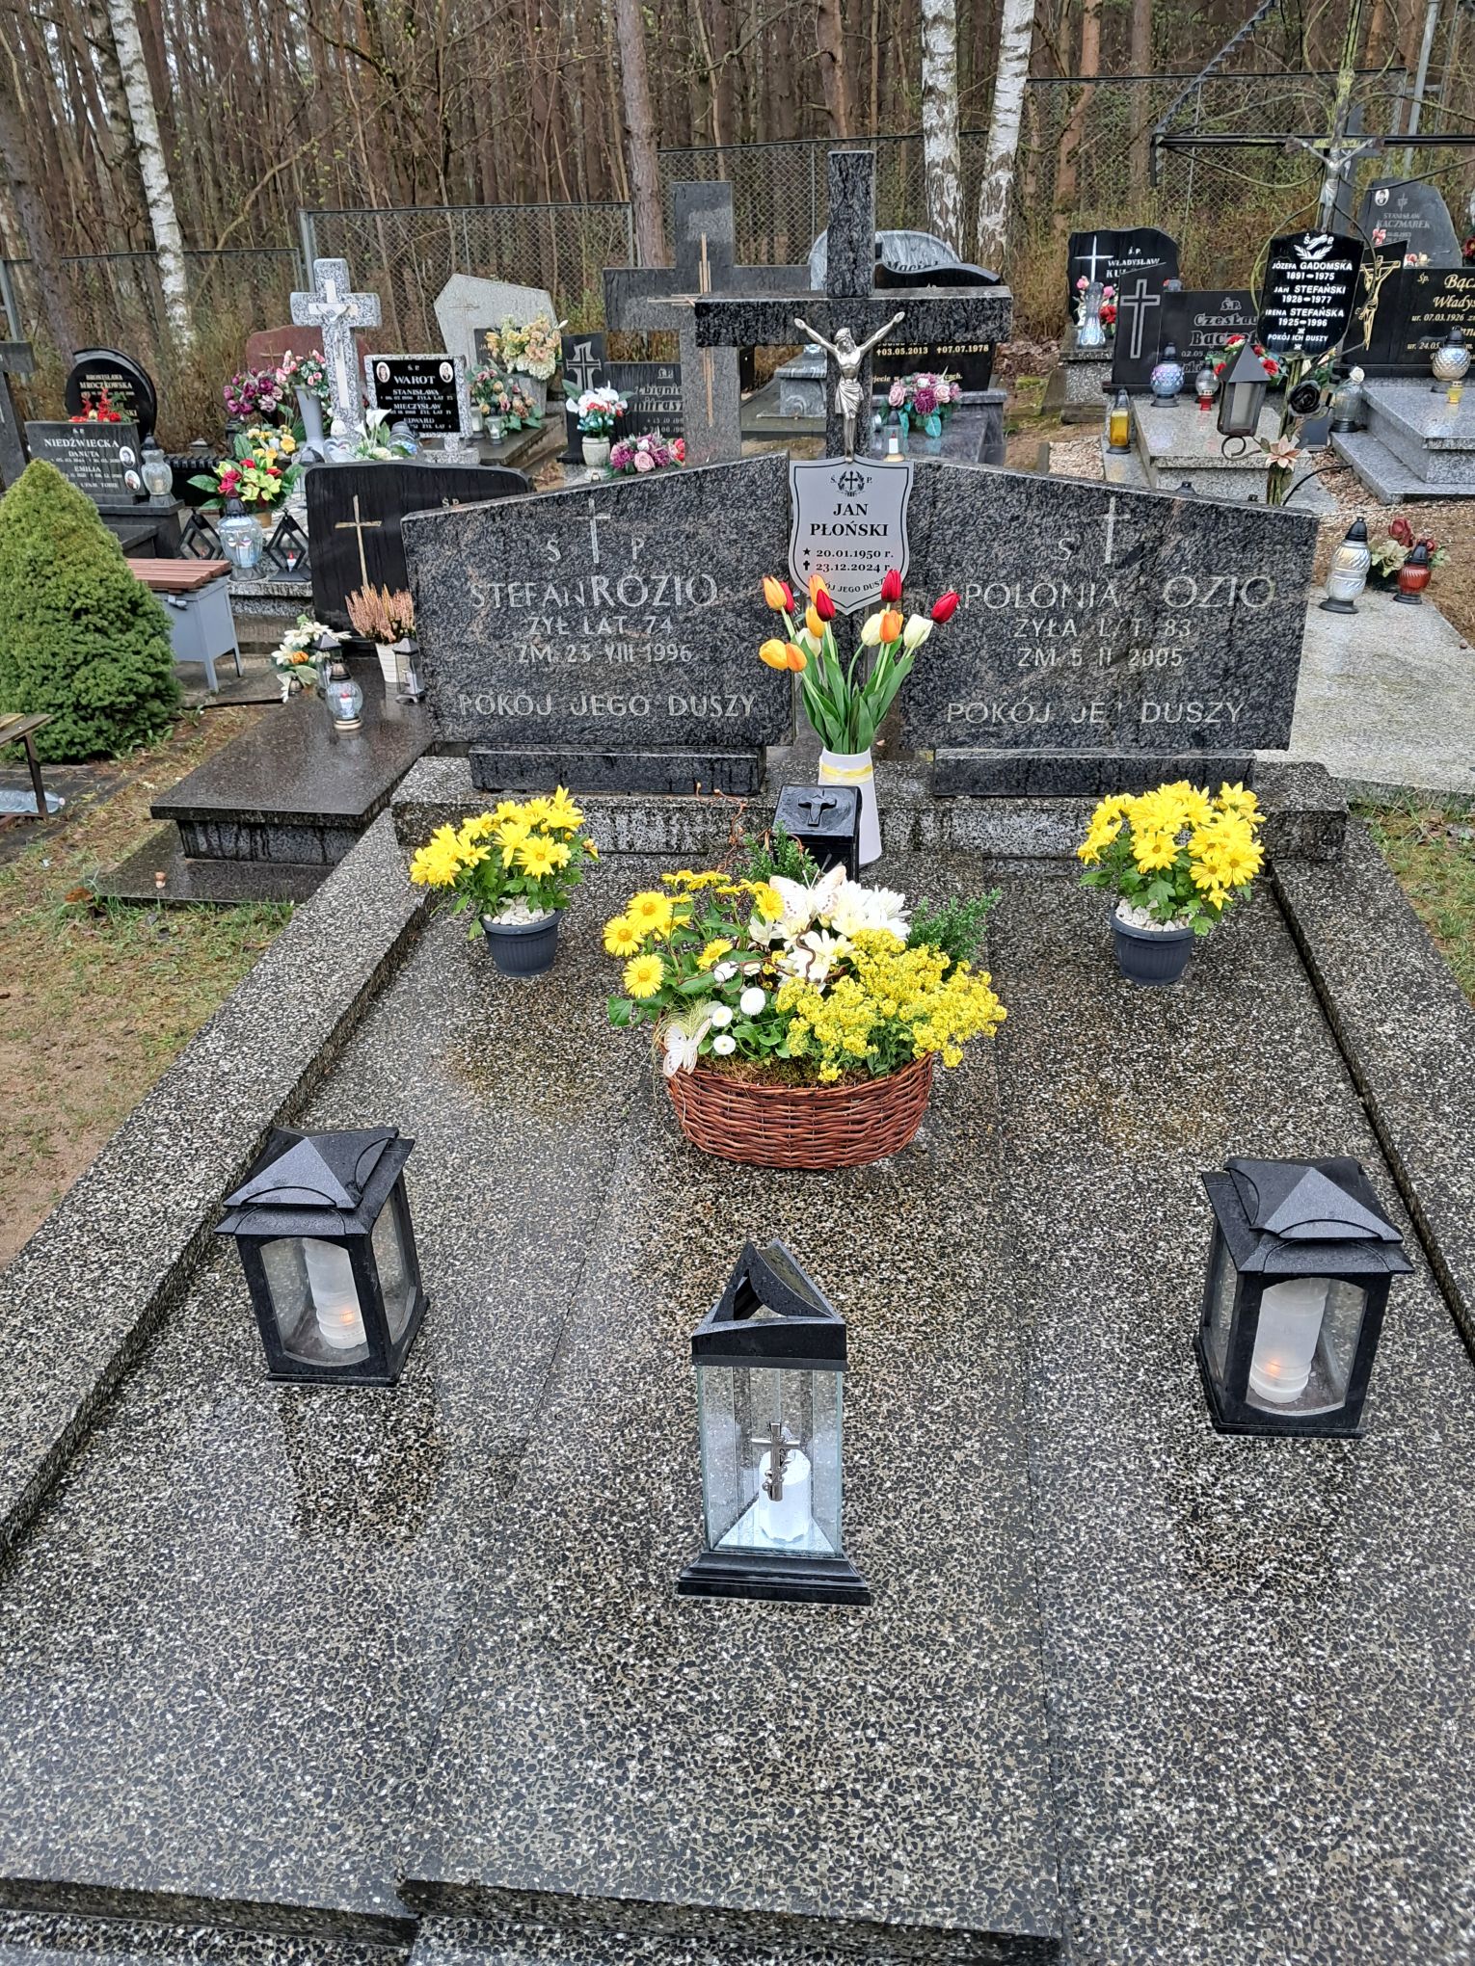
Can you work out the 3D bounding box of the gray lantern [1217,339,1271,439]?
[{"bbox_3d":[1.576,-1.843,4.762,0.150,0.300,0.150,13,33,26],"label":"gray lantern"}]

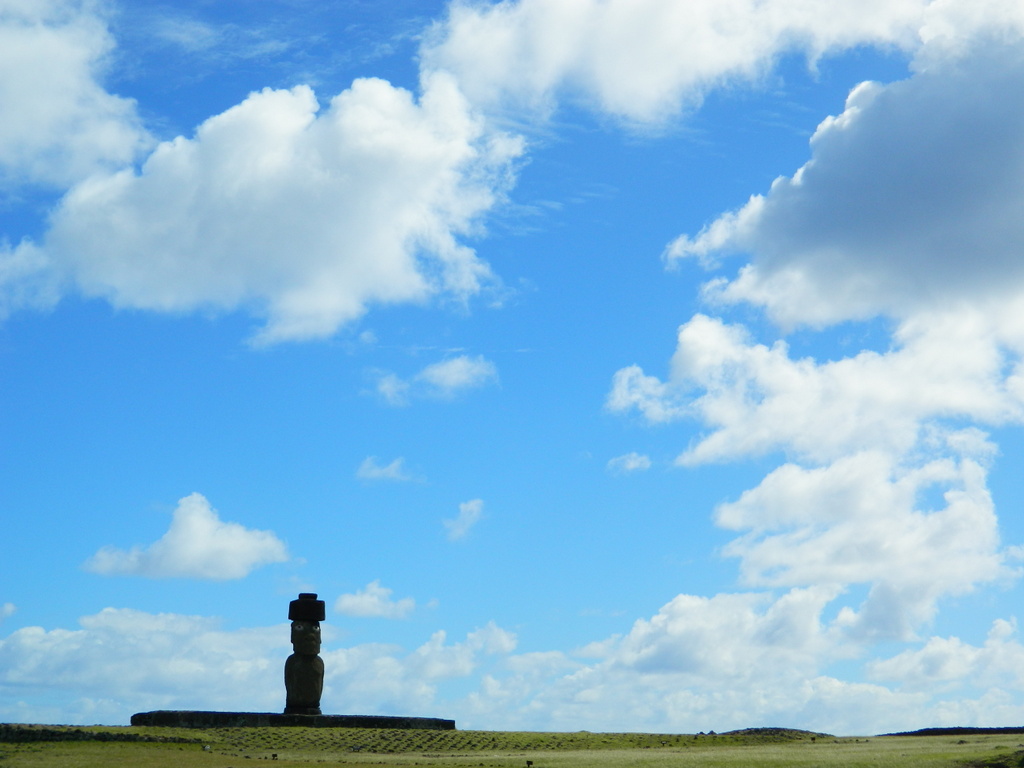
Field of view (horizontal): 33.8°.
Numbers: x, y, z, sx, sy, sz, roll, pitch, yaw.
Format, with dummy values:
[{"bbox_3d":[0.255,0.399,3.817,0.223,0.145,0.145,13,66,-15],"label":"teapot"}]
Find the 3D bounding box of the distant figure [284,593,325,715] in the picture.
[{"bbox_3d":[-10.025,13.038,81.592,1.780,5.750,1.720,6,-13,-22],"label":"distant figure"}]

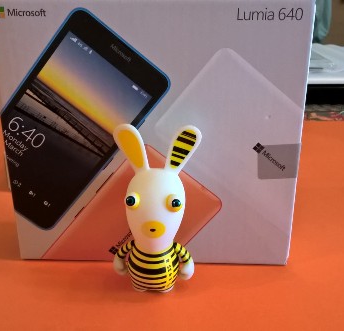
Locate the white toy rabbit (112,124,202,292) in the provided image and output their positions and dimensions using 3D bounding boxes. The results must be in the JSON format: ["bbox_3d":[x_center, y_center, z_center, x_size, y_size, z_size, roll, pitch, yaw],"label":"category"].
[{"bbox_3d":[-0.008,0.022,0.253,0.045,0.092,0.033,3,23,6],"label":"white toy rabbit"}]

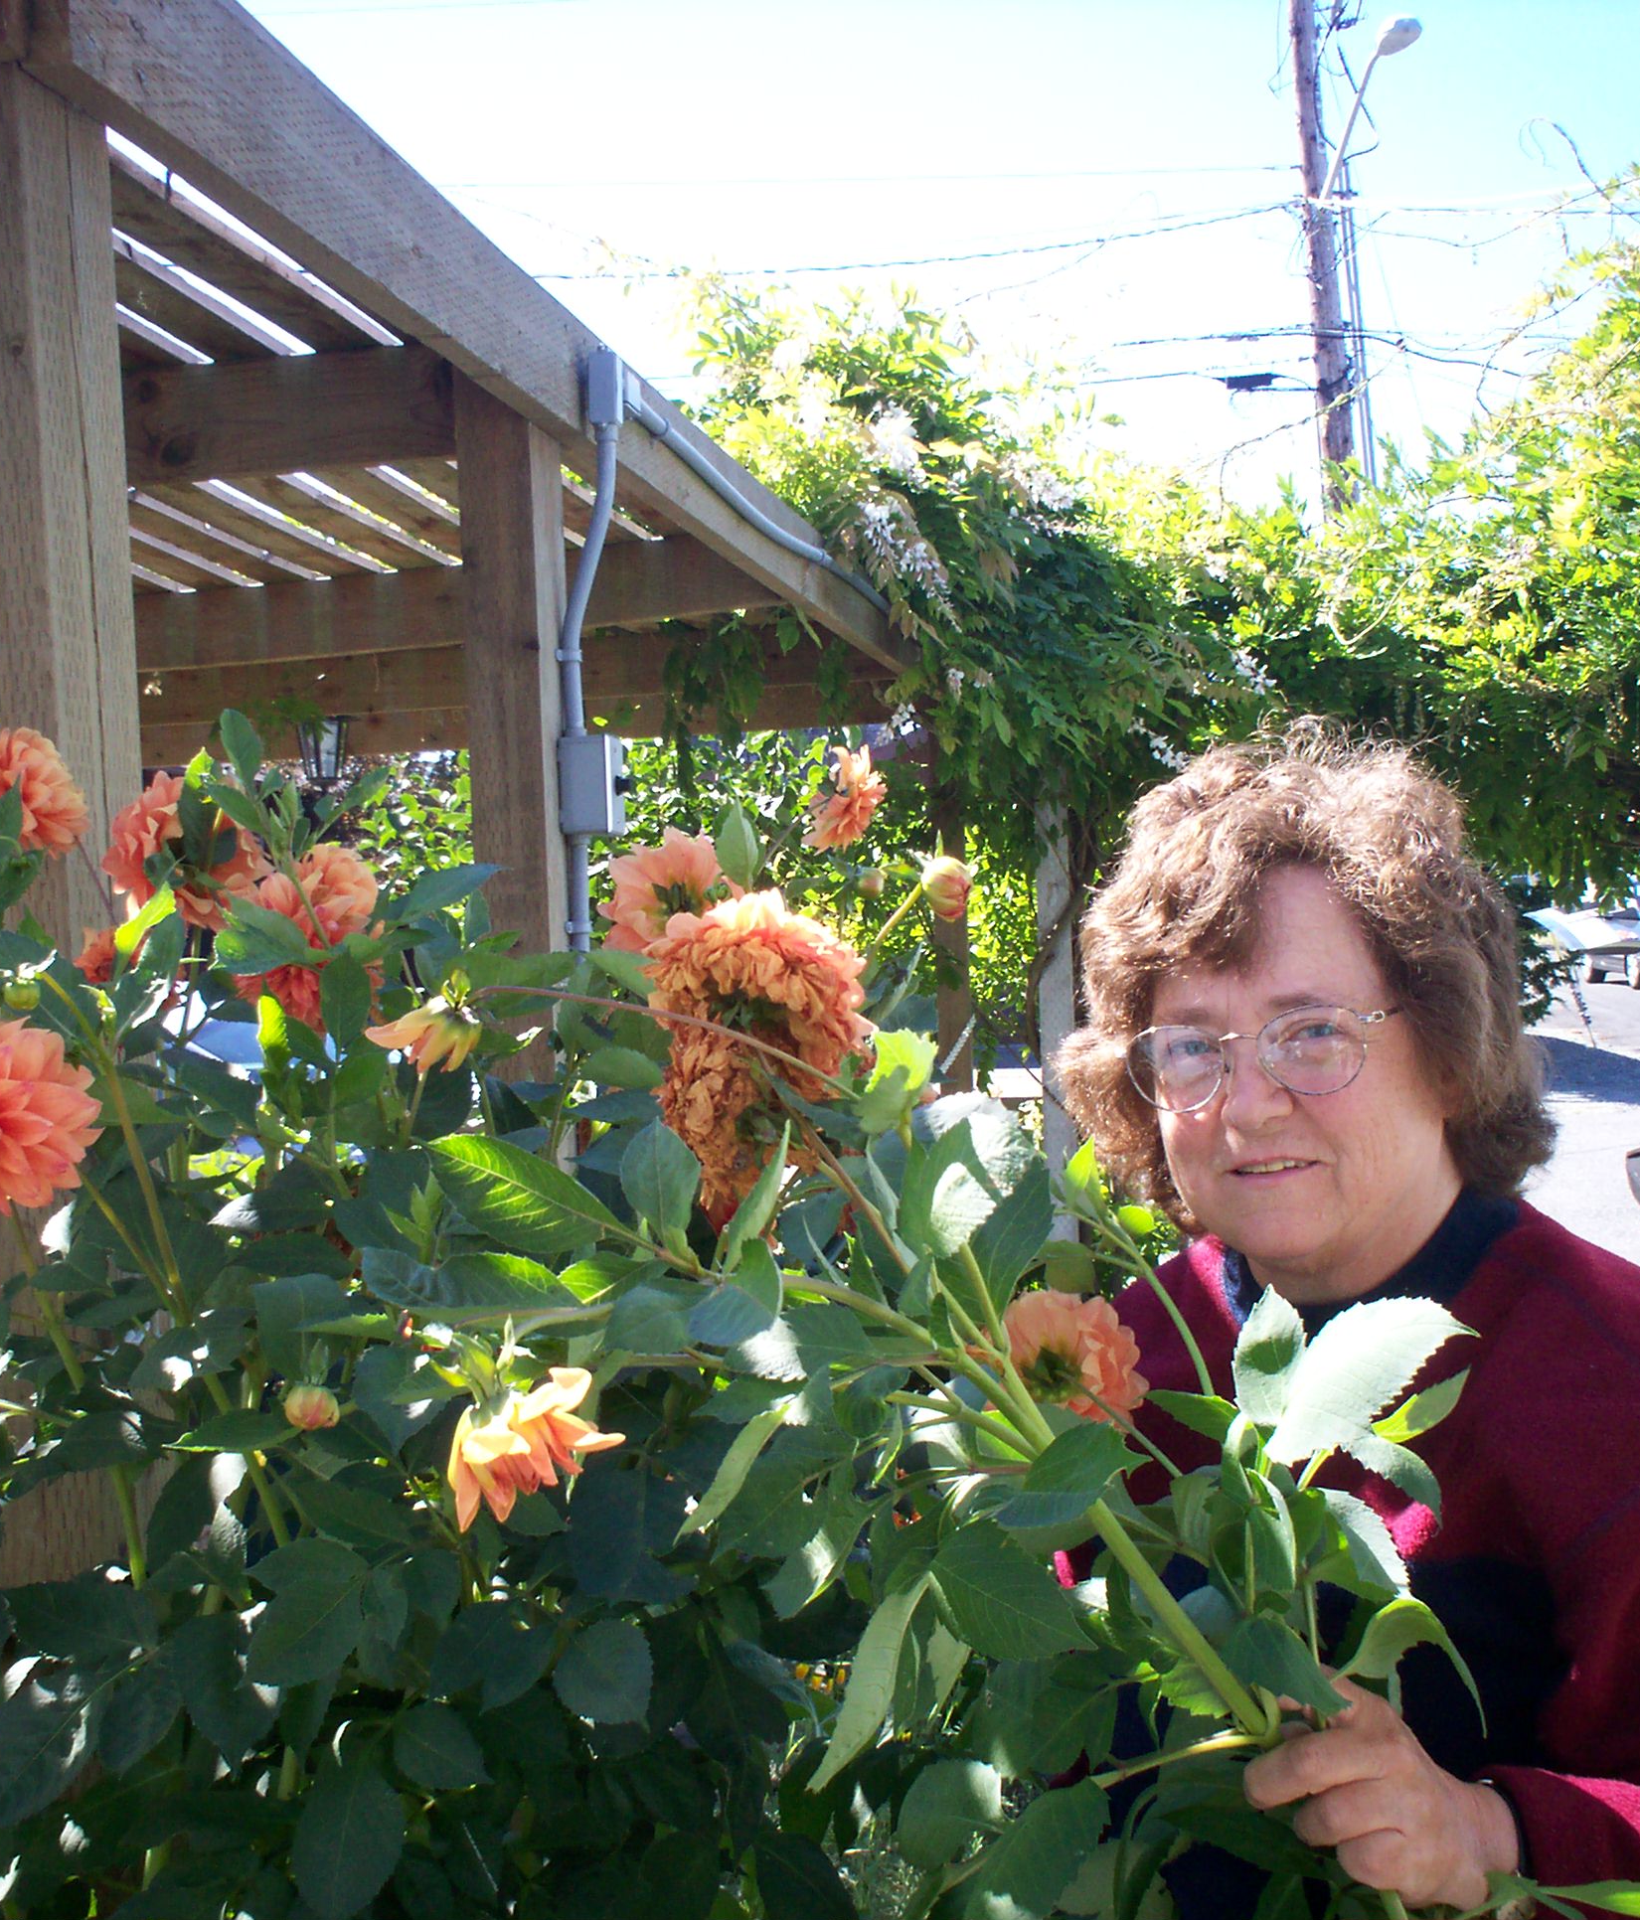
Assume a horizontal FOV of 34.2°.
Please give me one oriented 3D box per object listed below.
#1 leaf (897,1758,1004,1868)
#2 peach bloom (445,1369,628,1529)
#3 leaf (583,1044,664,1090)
[{"bbox_3d":[0.057,0.375,1.170,0.048,0.045,0.015,-2,-20,-1],"label":"leaf"},{"bbox_3d":[-0.131,0.225,1.220,0.080,0.060,0.068,-24,-21,0],"label":"peach bloom"},{"bbox_3d":[-0.111,0.061,1.500,0.045,0.028,0.014,11,-36,-6],"label":"leaf"}]

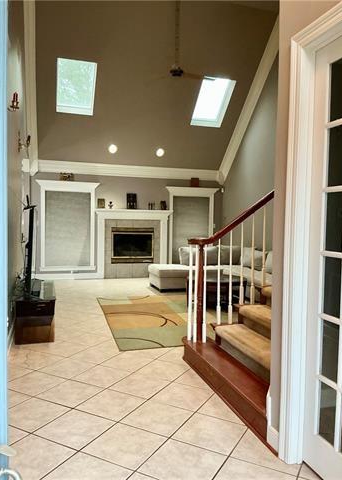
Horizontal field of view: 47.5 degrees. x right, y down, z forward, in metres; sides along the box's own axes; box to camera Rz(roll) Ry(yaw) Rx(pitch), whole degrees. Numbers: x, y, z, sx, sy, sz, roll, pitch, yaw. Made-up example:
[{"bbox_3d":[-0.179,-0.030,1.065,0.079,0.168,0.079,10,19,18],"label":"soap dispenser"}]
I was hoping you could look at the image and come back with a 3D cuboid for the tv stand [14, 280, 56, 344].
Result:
[{"bbox_3d":[-1.693,0.861,4.936,0.422,0.468,1.534,0,2,-16],"label":"tv stand"}]

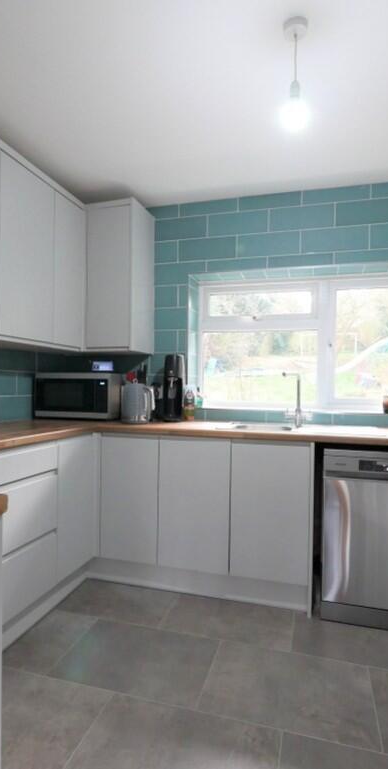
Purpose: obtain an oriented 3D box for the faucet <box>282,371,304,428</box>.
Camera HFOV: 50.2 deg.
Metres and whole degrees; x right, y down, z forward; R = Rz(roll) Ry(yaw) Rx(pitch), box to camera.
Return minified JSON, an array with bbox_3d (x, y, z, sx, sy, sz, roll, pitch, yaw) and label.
[{"bbox_3d":[0.583,0.090,2.436,0.175,0.318,0.050,0,1,-45],"label":"faucet"}]

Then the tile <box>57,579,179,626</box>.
[{"bbox_3d":[-0.408,1.159,2.224,0.588,0.010,0.377,1,1,15],"label":"tile"}]

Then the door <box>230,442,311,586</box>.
[{"bbox_3d":[0.389,0.661,2.137,0.398,0.697,0.020,1,1,15],"label":"door"}]

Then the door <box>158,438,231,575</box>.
[{"bbox_3d":[0.002,0.655,2.242,0.397,0.697,0.020,1,1,15],"label":"door"}]

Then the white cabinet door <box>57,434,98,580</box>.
[{"bbox_3d":[-0.636,0.641,2.215,0.020,0.710,0.346,1,0,15],"label":"white cabinet door"}]

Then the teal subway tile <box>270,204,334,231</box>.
[{"bbox_3d":[0.686,-1.056,2.639,0.402,0.151,0.010,1,0,15],"label":"teal subway tile"}]

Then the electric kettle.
[{"bbox_3d":[-0.341,0.111,2.536,0.200,0.252,0.155,1,0,15],"label":"electric kettle"}]

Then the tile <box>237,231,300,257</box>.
[{"bbox_3d":[0.481,-0.895,2.665,0.400,0.150,0.010,1,0,15],"label":"tile"}]

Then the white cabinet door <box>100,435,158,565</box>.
[{"bbox_3d":[-0.360,0.651,2.340,0.348,0.697,0.020,1,1,15],"label":"white cabinet door"}]

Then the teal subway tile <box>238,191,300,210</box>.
[{"bbox_3d":[0.485,-1.172,2.665,0.400,0.091,0.010,1,0,15],"label":"teal subway tile"}]

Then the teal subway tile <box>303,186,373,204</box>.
[{"bbox_3d":[0.874,-1.166,2.561,0.400,0.091,0.010,1,0,15],"label":"teal subway tile"}]

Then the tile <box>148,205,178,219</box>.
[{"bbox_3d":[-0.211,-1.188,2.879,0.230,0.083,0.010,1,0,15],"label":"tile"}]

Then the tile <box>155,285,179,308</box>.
[{"bbox_3d":[-0.199,-0.598,2.846,0.187,0.150,0.010,1,0,15],"label":"tile"}]

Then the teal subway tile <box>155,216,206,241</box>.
[{"bbox_3d":[-0.096,-1.056,2.821,0.390,0.150,0.010,1,0,15],"label":"teal subway tile"}]

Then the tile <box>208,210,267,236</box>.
[{"bbox_3d":[0.289,-1.051,2.717,0.400,0.150,0.010,1,0,15],"label":"tile"}]

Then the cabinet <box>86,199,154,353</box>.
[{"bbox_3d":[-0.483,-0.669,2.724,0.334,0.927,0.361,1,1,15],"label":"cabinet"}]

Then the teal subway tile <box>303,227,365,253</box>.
[{"bbox_3d":[0.881,-0.898,2.587,0.402,0.151,0.010,1,0,15],"label":"teal subway tile"}]

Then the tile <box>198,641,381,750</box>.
[{"bbox_3d":[0.363,1.166,1.590,0.610,0.010,0.420,1,0,15],"label":"tile"}]

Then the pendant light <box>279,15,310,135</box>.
[{"bbox_3d":[0.343,-1.045,1.406,0.090,0.355,0.090,1,0,15],"label":"pendant light"}]

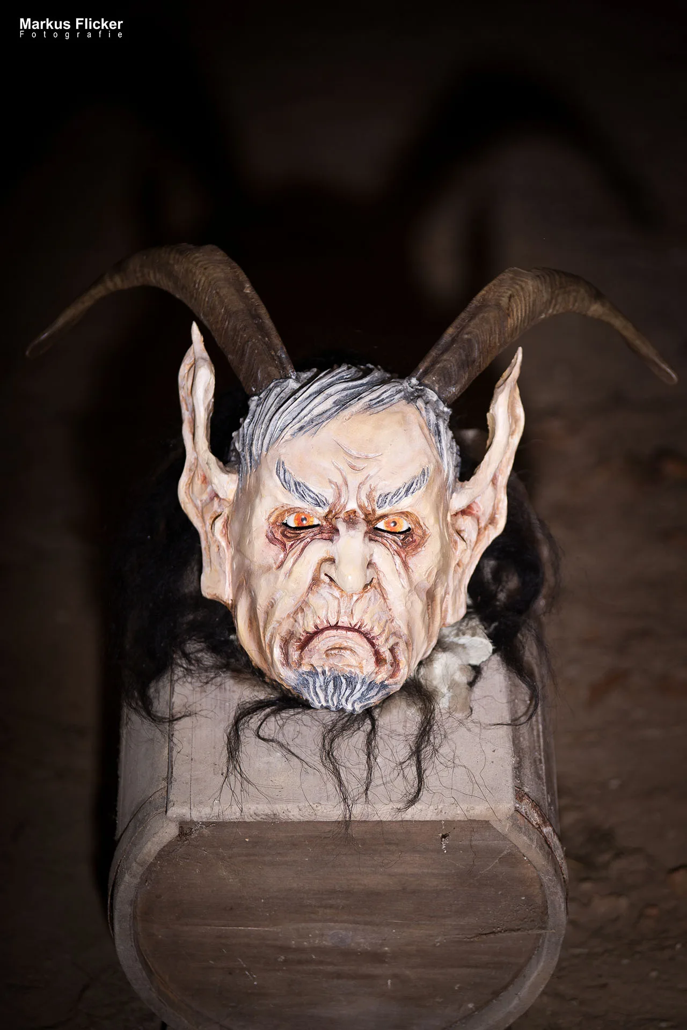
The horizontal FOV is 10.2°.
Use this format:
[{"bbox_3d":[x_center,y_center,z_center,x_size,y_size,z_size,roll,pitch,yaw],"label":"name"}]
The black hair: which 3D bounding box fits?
[{"bbox_3d":[-0.009,0.073,3.320,0.385,0.280,0.310,0,23,0],"label":"black hair"}]

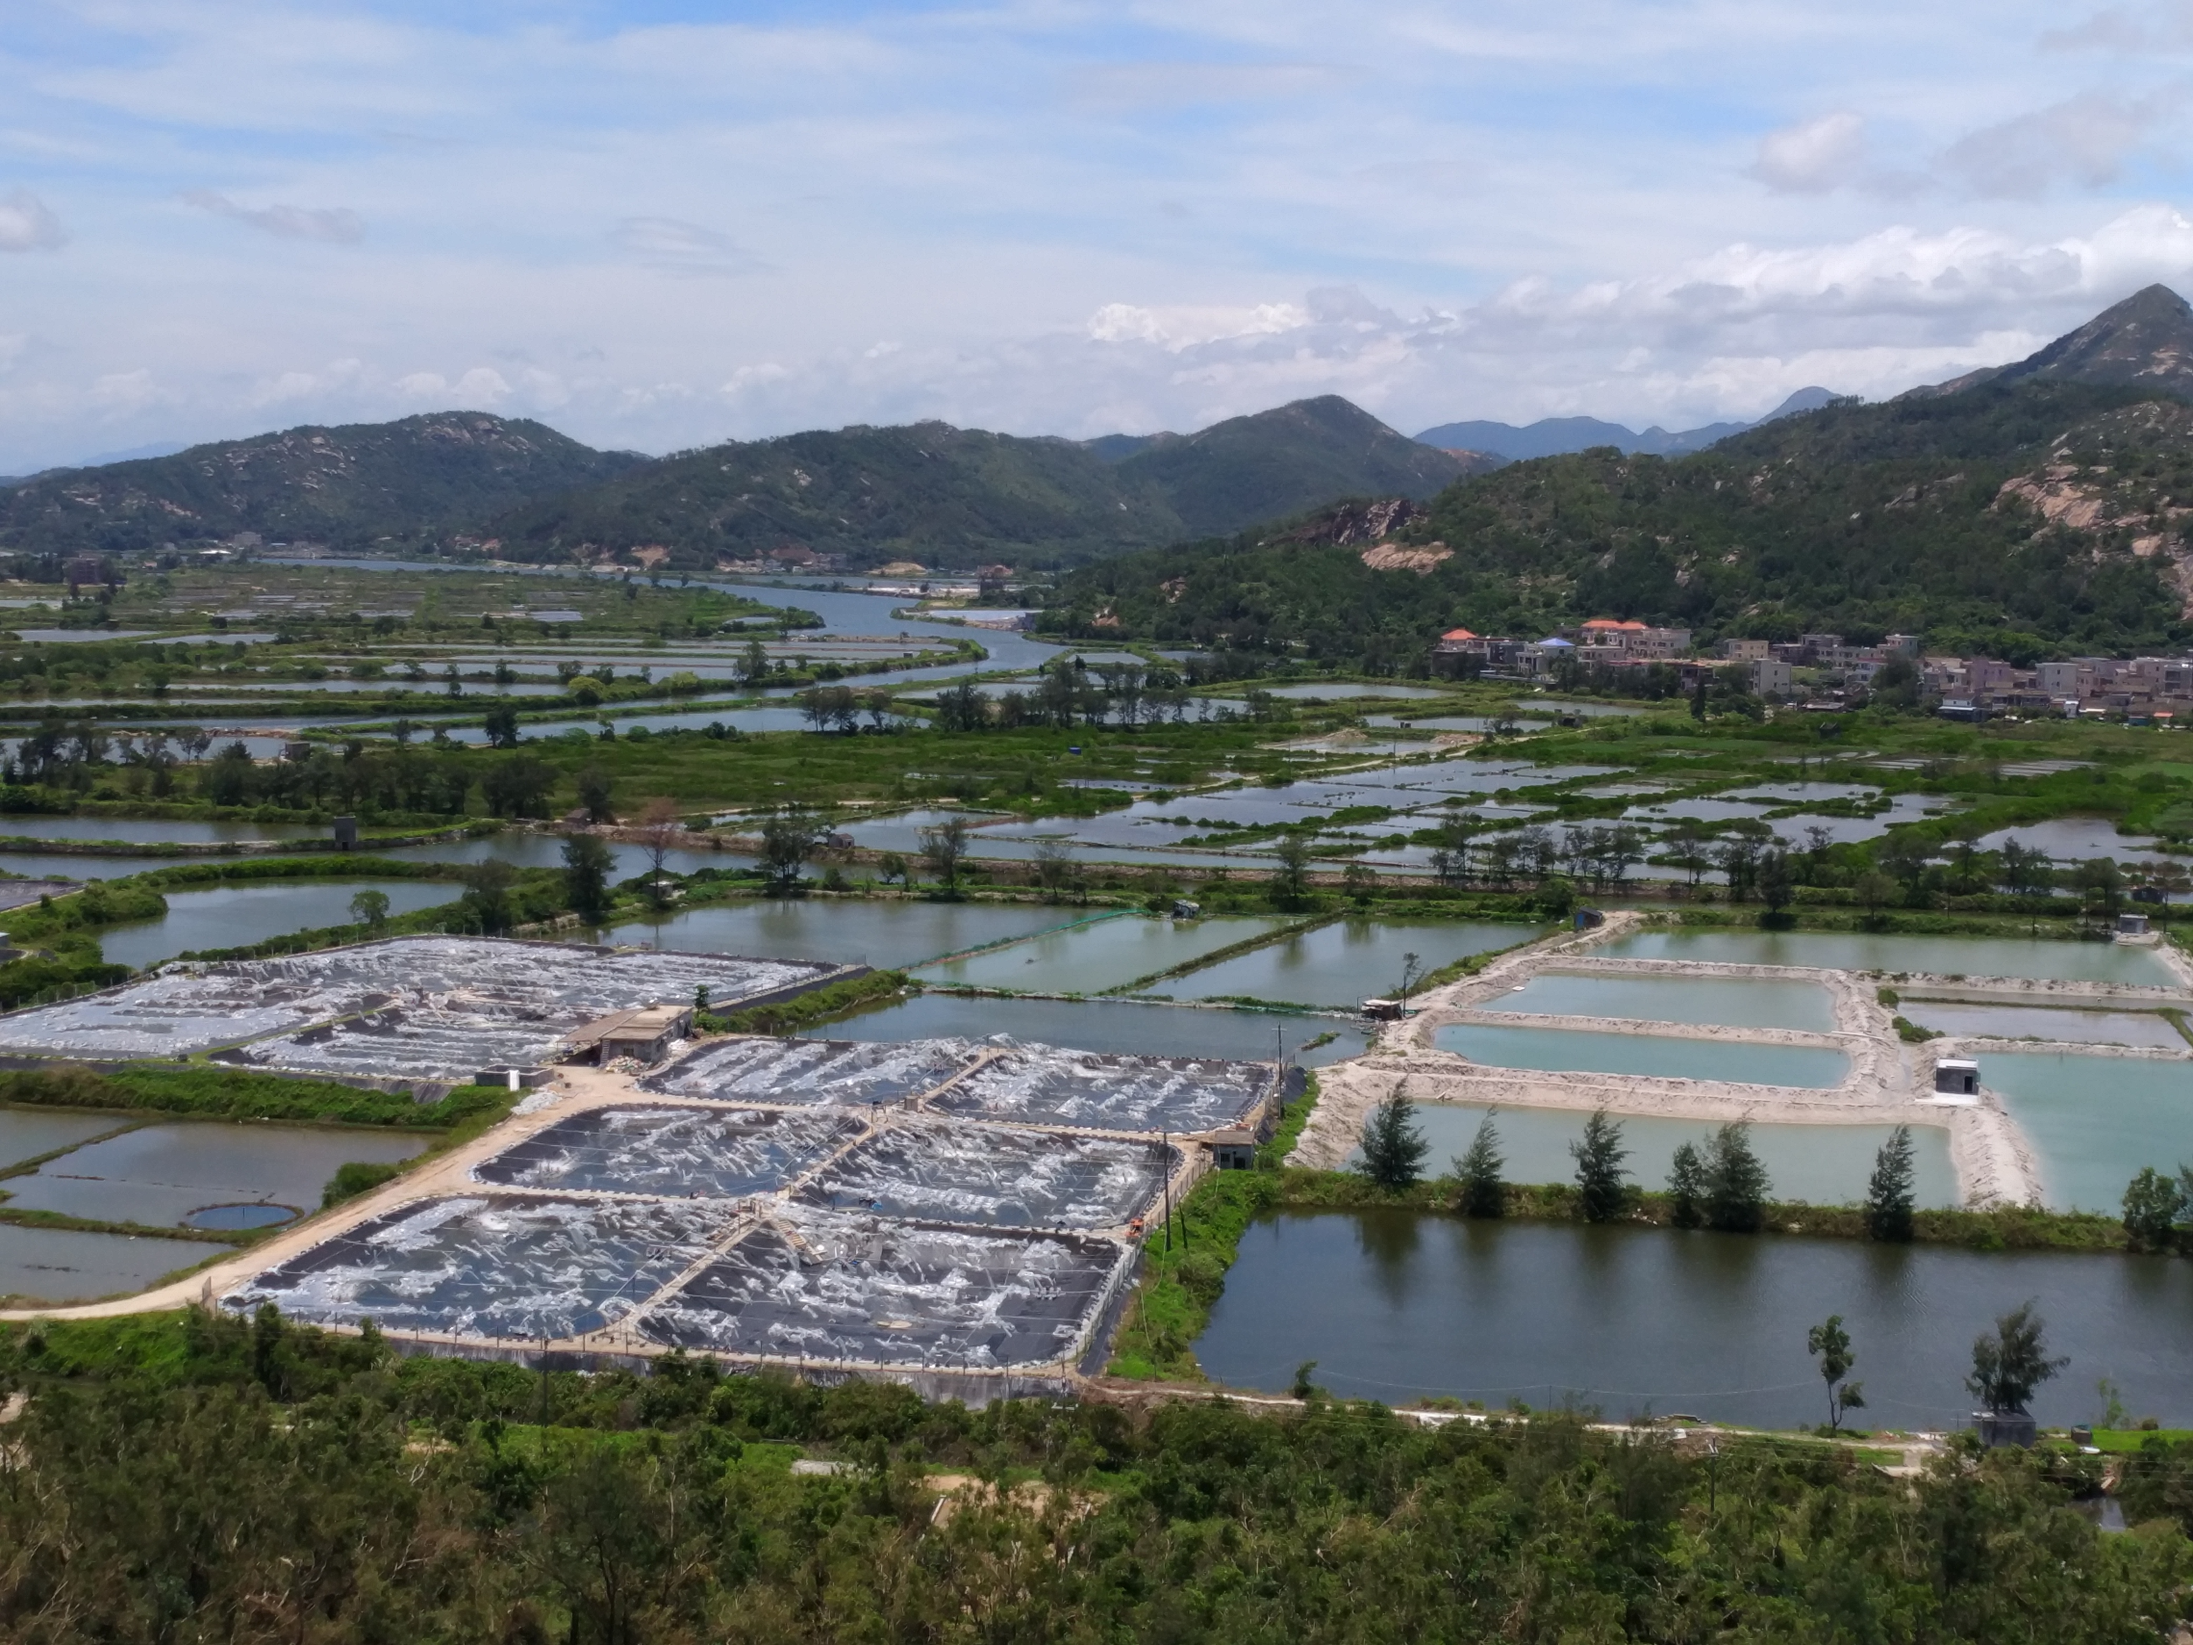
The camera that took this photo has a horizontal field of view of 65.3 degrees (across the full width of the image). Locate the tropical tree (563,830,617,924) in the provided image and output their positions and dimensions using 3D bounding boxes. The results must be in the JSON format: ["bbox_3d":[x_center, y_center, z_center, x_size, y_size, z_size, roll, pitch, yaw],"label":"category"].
[{"bbox_3d":[-77.269,8.193,258.627,8.080,13.791,7.676,-4,11,-17],"label":"tropical tree"}]

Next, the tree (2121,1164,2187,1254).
[{"bbox_3d":[87.604,31.731,141.043,5.232,7.207,5.232,6,13,33],"label":"tree"}]

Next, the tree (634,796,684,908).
[{"bbox_3d":[-68.752,4.535,267.135,7.573,17.620,6.815,-3,11,-14],"label":"tree"}]

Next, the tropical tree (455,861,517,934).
[{"bbox_3d":[-85.050,10.480,237.150,7.510,10.640,6.990,0,11,0],"label":"tropical tree"}]

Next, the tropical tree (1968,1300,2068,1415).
[{"bbox_3d":[60.230,35.290,111.230,5.760,8.710,5.360,0,11,0],"label":"tropical tree"}]

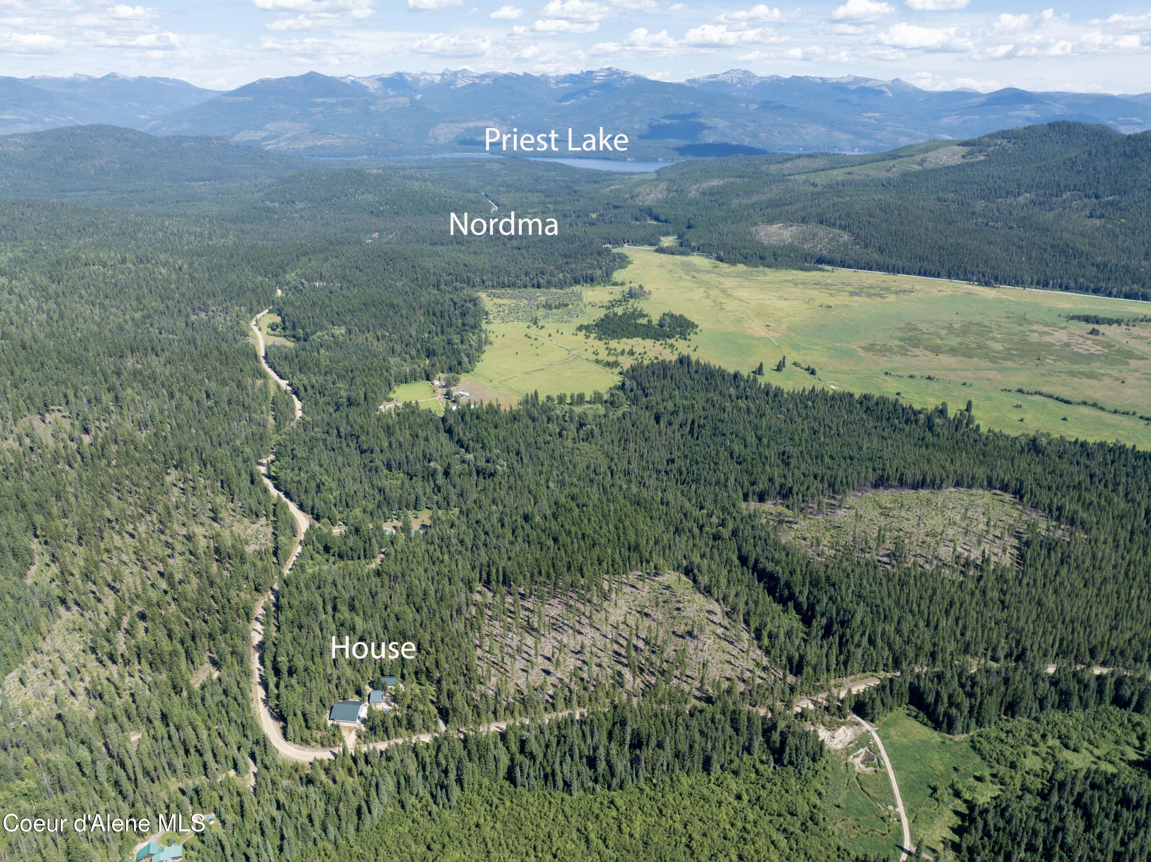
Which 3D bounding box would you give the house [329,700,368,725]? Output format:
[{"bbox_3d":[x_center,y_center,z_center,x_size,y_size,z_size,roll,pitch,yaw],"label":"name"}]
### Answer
[{"bbox_3d":[-156.500,191.200,548.000,18.000,7.500,17.600,2,22,5],"label":"house"}]

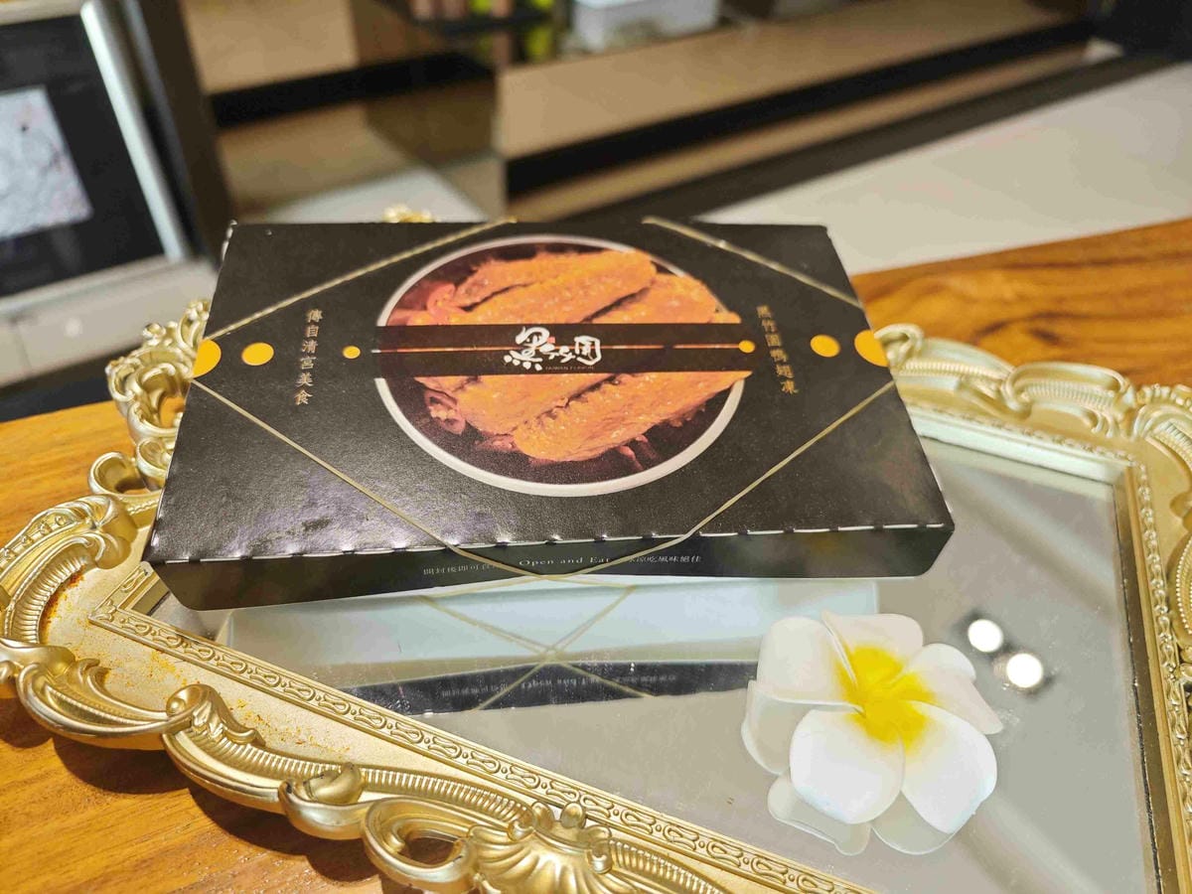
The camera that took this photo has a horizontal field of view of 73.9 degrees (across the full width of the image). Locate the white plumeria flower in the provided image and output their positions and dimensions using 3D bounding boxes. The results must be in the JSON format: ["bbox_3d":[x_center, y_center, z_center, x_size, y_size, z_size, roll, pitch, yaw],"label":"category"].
[{"bbox_3d":[0.075,0.071,0.218,0.067,0.026,0.066,2,45,-2],"label":"white plumeria flower"}]

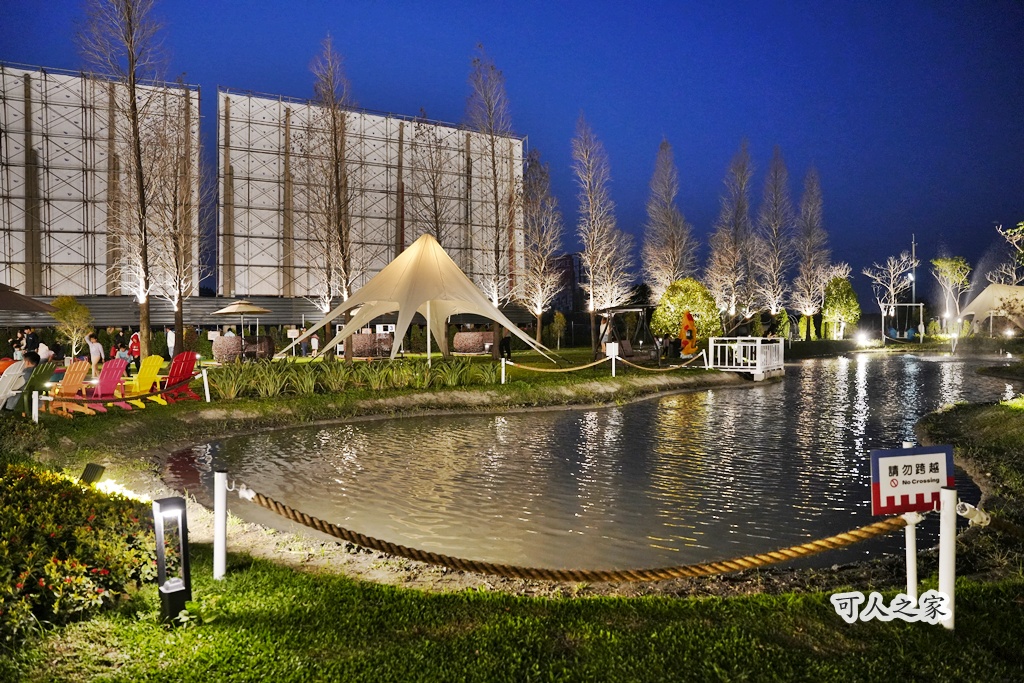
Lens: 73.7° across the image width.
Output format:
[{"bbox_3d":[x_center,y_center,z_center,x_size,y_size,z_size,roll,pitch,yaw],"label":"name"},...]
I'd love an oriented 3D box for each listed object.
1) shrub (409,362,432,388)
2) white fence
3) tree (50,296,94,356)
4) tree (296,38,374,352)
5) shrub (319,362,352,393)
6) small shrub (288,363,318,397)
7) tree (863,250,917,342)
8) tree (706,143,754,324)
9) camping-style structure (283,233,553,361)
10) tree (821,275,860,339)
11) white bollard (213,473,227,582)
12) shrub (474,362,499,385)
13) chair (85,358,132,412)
[{"bbox_3d":[-2.187,0.798,16.500,0.600,0.680,0.600,0,1,0],"label":"shrub"},{"bbox_3d":[8.000,0.547,23.221,1.650,1.350,2.400,1,2,38],"label":"white fence"},{"bbox_3d":[-16.416,-0.335,25.500,1.450,2.600,1.400,-1,2,-33],"label":"tree"},{"bbox_3d":[-6.684,-5.408,26.000,2.900,12.400,2.900,0,1,0],"label":"tree"},{"bbox_3d":[-4.111,0.809,15.900,0.780,0.740,0.750,0,1,0],"label":"shrub"},{"bbox_3d":[-4.612,0.829,15.100,0.720,0.730,0.700,0,1,0],"label":"small shrub"},{"bbox_3d":[30.394,-3.599,54.915,4.500,7.500,4.300,0,1,0],"label":"tree"},{"bbox_3d":[16.923,-7.635,52.821,4.100,15.800,4.000,0,1,0],"label":"tree"},{"bbox_3d":[-3.113,-1.580,26.242,10.500,5.100,10.500,0,1,0],"label":"camping-style structure"},{"bbox_3d":[27.895,-2.555,57.940,3.300,5.300,3.200,0,1,0],"label":"tree"},{"bbox_3d":[-1.755,1.109,4.100,0.072,0.650,0.072,0,1,0],"label":"white bollard"},{"bbox_3d":[-0.684,0.844,18.327,0.640,0.600,0.620,0,1,0],"label":"shrub"},{"bbox_3d":[-7.640,0.796,12.824,0.880,0.970,0.740,1,2,26],"label":"chair"}]

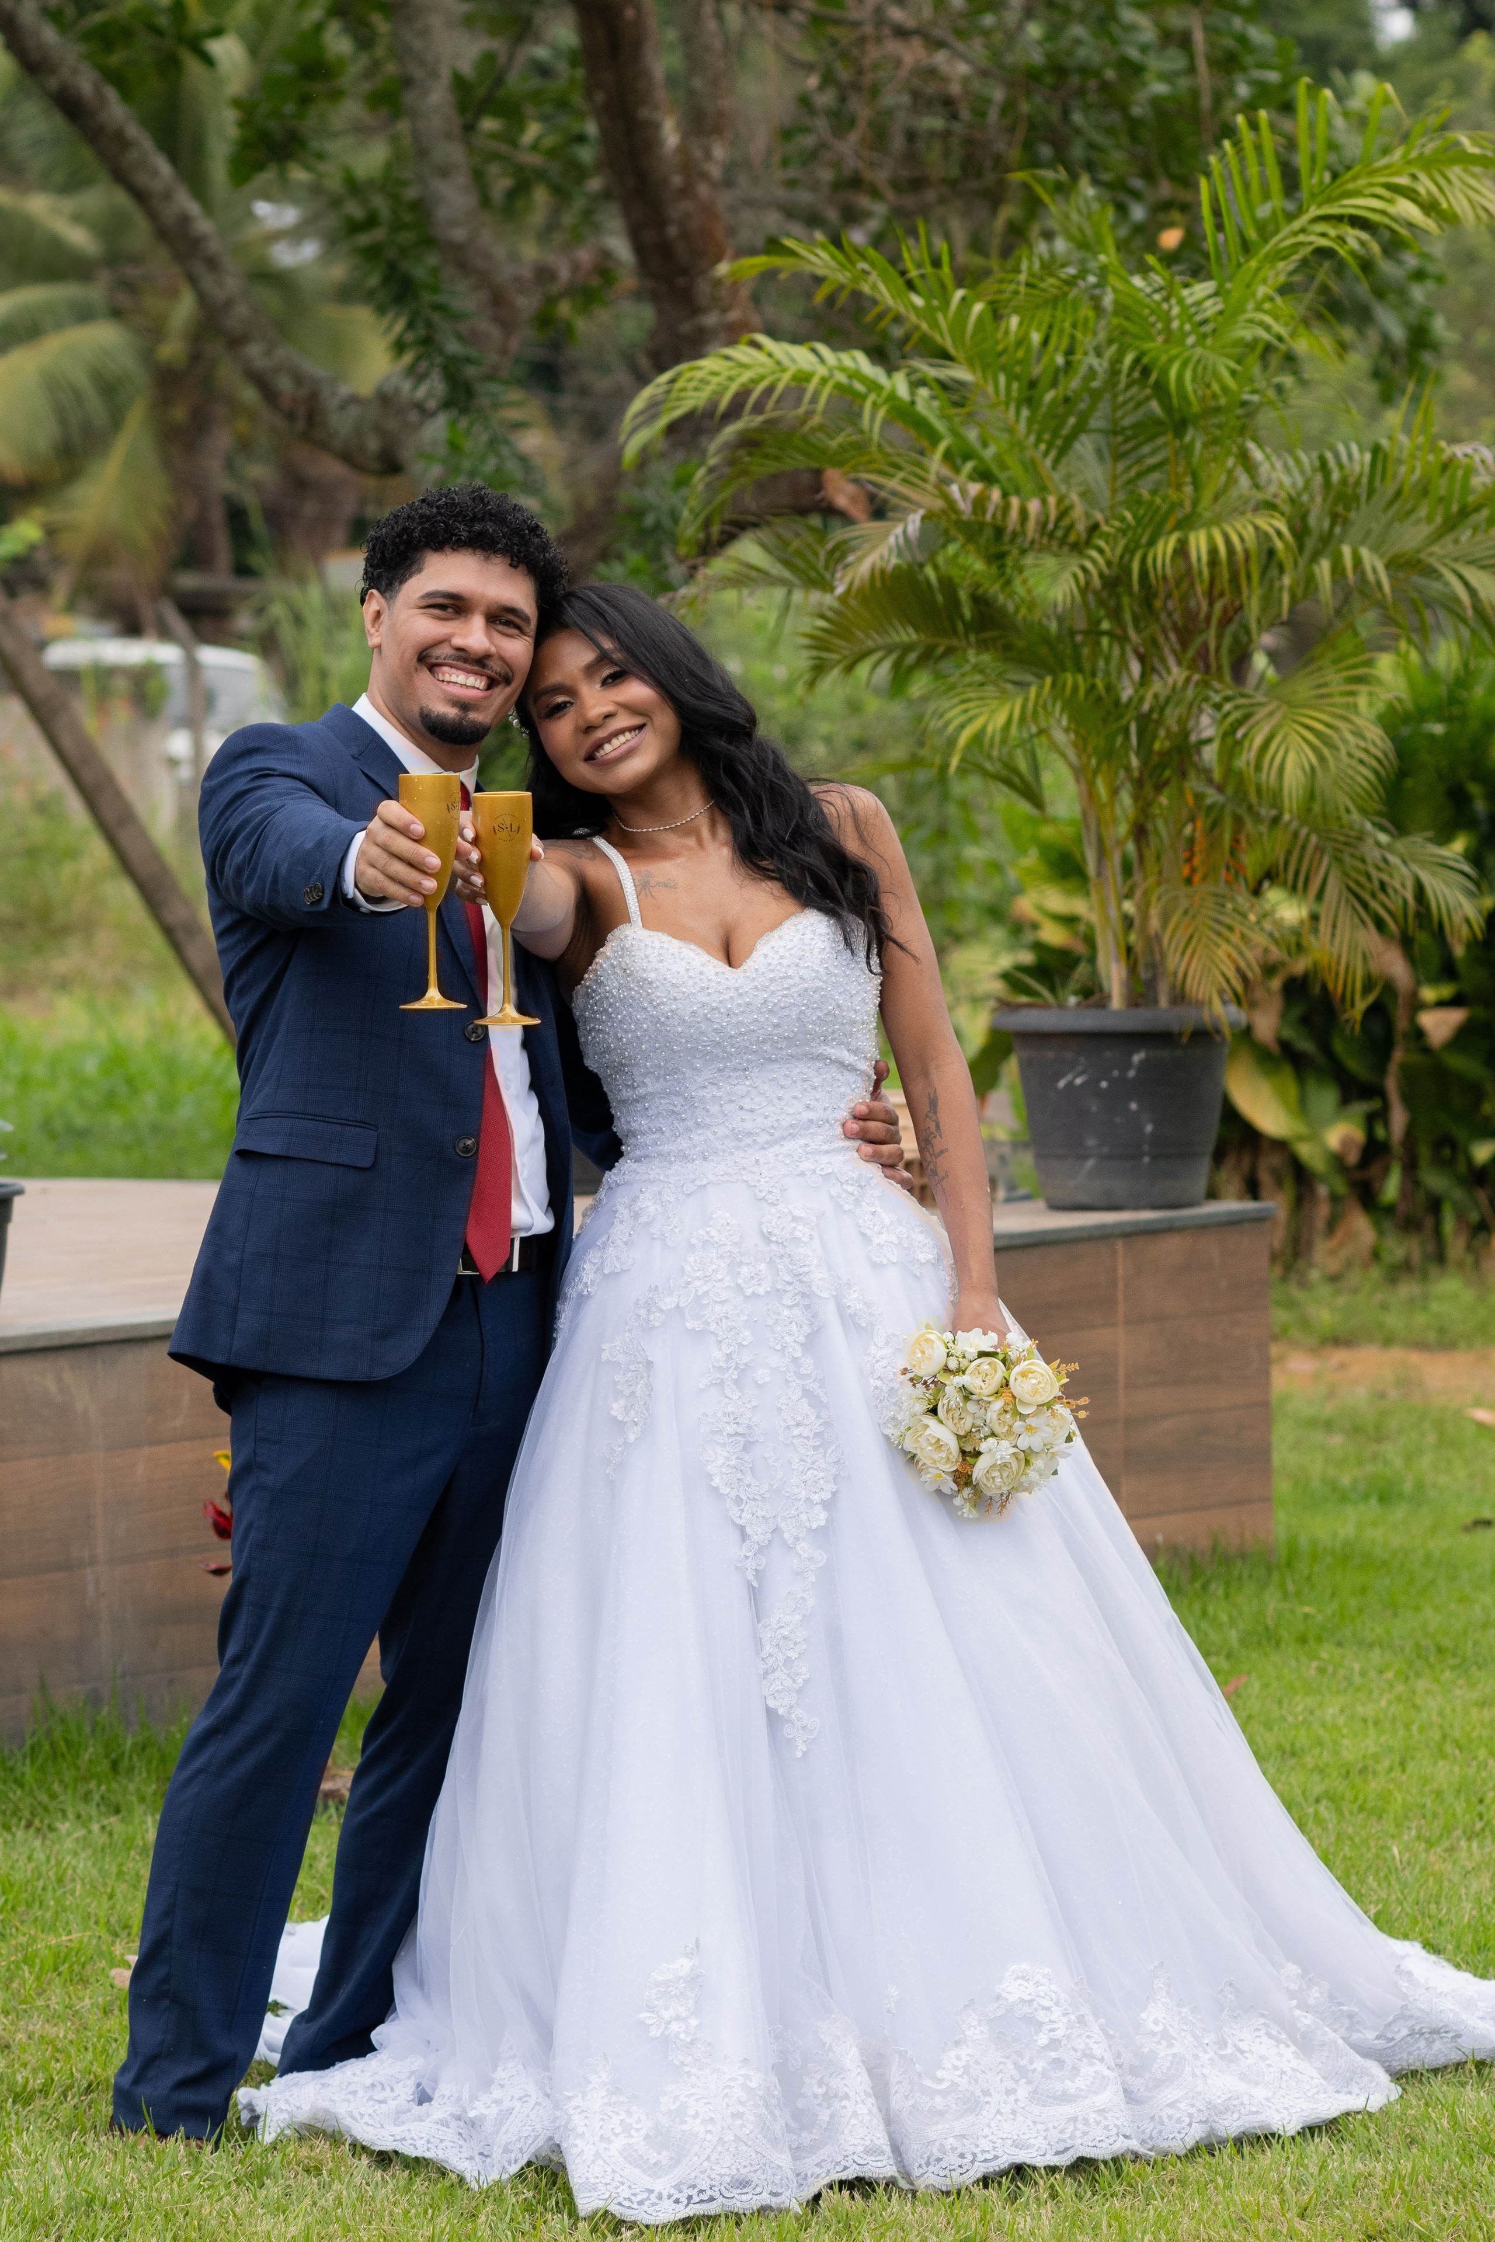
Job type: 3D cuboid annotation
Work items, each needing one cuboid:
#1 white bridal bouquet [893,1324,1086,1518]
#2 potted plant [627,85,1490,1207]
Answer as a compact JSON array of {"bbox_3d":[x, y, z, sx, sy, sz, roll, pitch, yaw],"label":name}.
[{"bbox_3d":[0.245,0.302,8.000,0.195,0.200,0.200,-1,3,-3],"label":"white bridal bouquet"},{"bbox_3d":[0.595,-0.810,13.400,1.600,1.900,1.450,-1,3,0],"label":"potted plant"}]

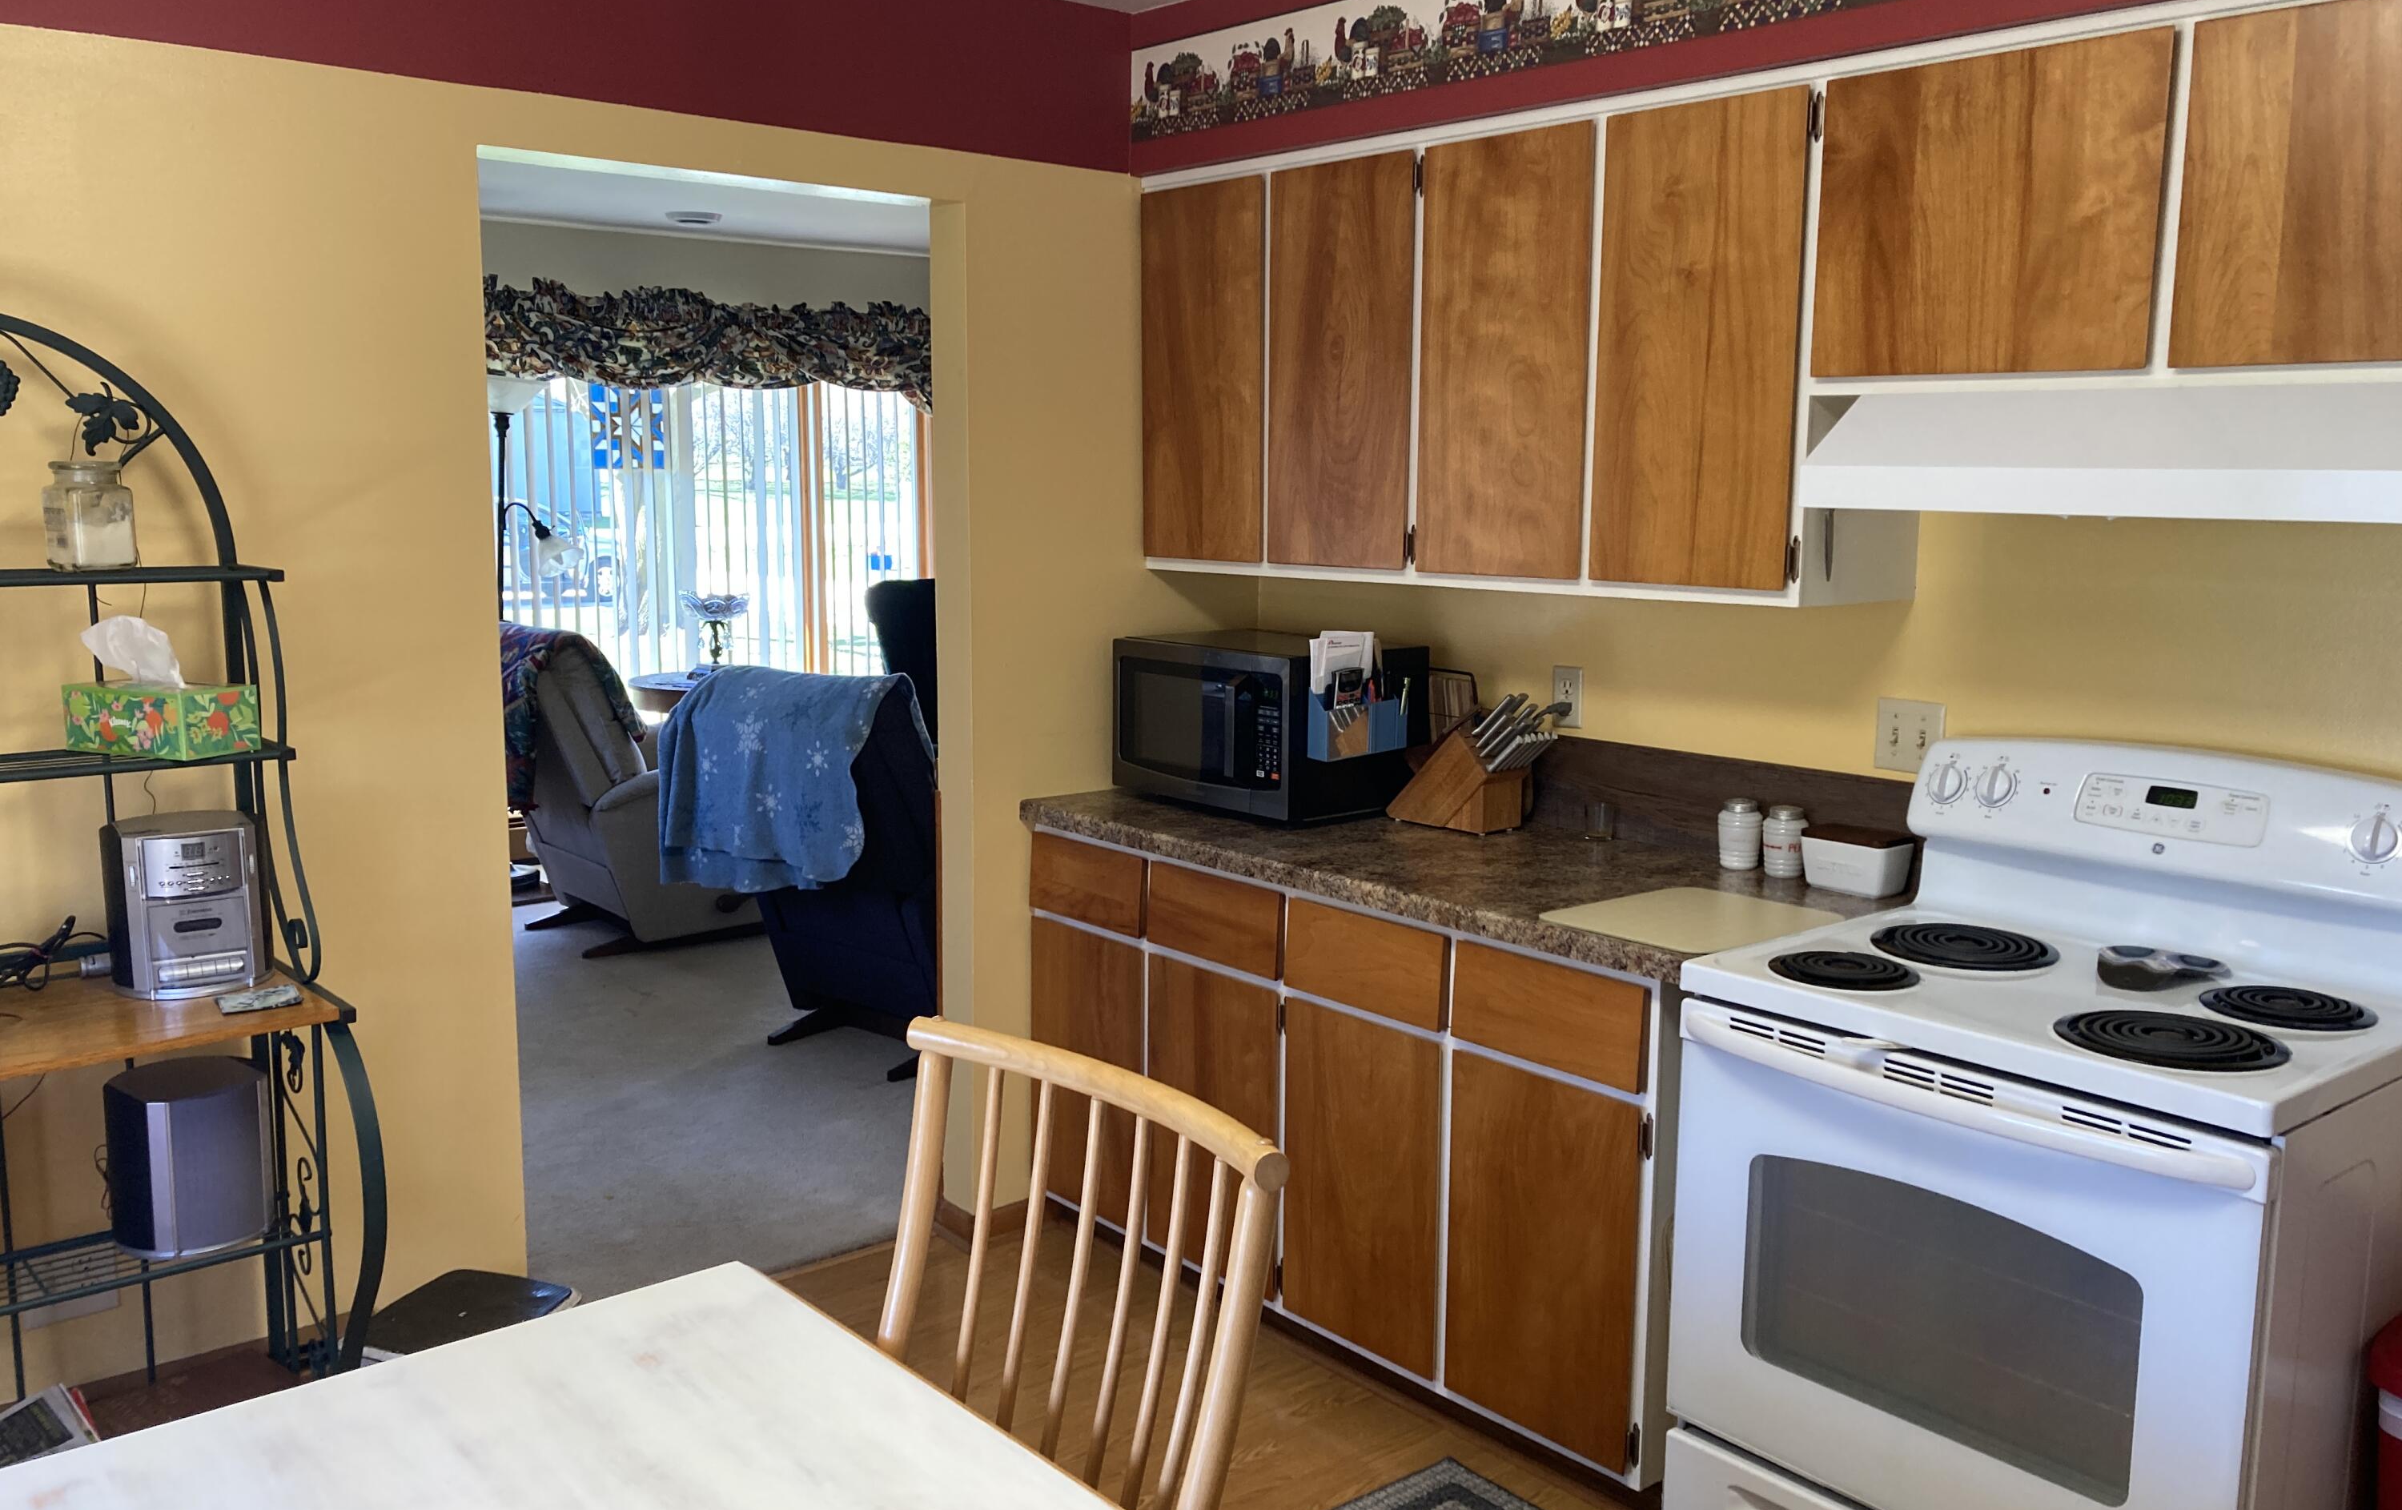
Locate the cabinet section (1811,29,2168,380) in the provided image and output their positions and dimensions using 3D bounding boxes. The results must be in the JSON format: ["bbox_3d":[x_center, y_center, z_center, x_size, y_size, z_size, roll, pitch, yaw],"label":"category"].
[{"bbox_3d":[1.175,-0.739,2.723,0.337,0.426,0.491,-7,11,-40],"label":"cabinet section"}]

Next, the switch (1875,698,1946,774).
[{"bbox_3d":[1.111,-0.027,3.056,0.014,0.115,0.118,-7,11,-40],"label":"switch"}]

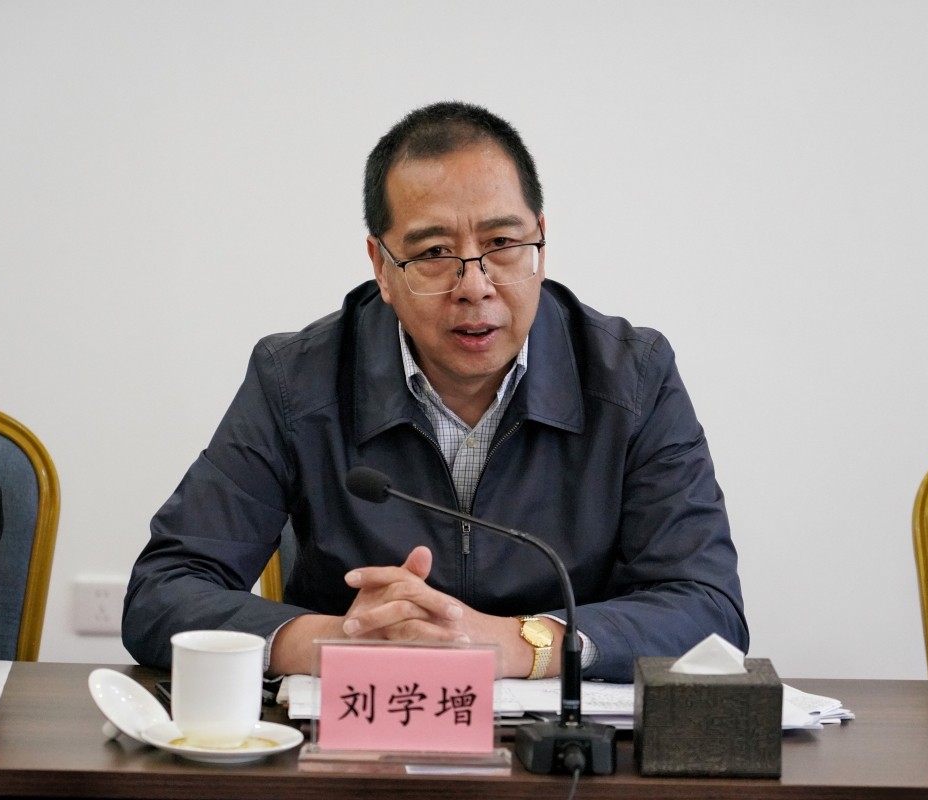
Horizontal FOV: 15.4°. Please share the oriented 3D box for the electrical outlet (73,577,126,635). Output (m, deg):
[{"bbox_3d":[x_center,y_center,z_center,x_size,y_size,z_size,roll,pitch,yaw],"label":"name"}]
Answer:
[{"bbox_3d":[-0.535,0.305,5.074,0.086,0.086,0.014,1,7,0],"label":"electrical outlet"}]

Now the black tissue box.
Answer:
[{"bbox_3d":[0.212,0.277,2.997,0.120,0.082,0.118,1,7,-1],"label":"black tissue box"}]

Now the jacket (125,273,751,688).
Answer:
[{"bbox_3d":[-0.030,0.190,3.468,0.620,0.620,0.500,1,7,0],"label":"jacket"}]

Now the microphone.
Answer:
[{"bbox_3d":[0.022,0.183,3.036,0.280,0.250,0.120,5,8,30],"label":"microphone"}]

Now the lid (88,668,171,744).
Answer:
[{"bbox_3d":[-0.303,0.282,3.027,0.090,0.035,0.090,43,24,0],"label":"lid"}]

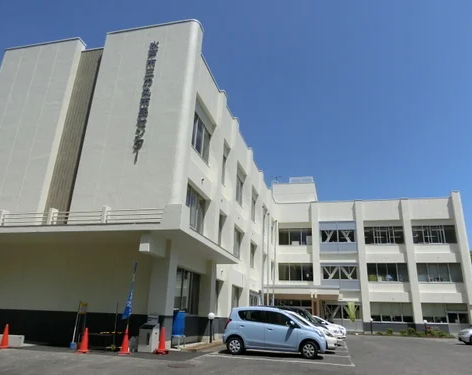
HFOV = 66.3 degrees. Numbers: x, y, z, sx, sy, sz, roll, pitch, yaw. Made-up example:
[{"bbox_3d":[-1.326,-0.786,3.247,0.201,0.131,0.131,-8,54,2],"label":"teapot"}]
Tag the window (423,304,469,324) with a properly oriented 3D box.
[{"bbox_3d":[18.752,11.265,32.306,3.720,1.660,0.130,-3,-20,14],"label":"window"}]

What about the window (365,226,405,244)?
[{"bbox_3d":[14.712,4.780,35.766,3.650,1.750,0.130,-3,-20,14],"label":"window"}]

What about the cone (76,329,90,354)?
[{"bbox_3d":[-4.594,4.646,11.027,0.360,0.700,0.360,-3,-20,14],"label":"cone"}]

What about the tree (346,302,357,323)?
[{"bbox_3d":[10.237,11.045,32.078,0.630,1.720,0.400,-3,-20,14],"label":"tree"}]

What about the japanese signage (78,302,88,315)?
[{"bbox_3d":[-5.297,4.191,12.531,0.310,0.380,0.050,-3,-20,14],"label":"japanese signage"}]

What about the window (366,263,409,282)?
[{"bbox_3d":[14.572,8.171,34.573,3.650,1.720,0.130,-3,-20,14],"label":"window"}]

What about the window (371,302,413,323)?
[{"bbox_3d":[14.354,11.519,33.318,3.590,1.644,0.150,-3,-20,14],"label":"window"}]

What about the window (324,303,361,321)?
[{"bbox_3d":[10.125,11.705,34.064,2.949,1.255,0.150,-3,-20,14],"label":"window"}]

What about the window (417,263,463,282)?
[{"bbox_3d":[18.930,7.932,33.469,3.750,1.720,0.130,-3,-20,14],"label":"window"}]

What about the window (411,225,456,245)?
[{"bbox_3d":[18.971,4.499,34.583,3.683,1.689,0.150,-3,-20,14],"label":"window"}]

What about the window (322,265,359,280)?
[{"bbox_3d":[10.174,8.313,35.263,3.205,1.307,0.150,-3,-20,14],"label":"window"}]

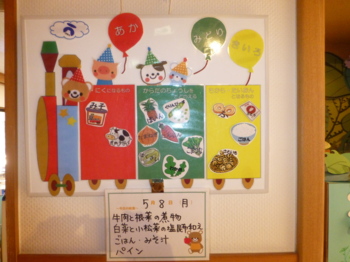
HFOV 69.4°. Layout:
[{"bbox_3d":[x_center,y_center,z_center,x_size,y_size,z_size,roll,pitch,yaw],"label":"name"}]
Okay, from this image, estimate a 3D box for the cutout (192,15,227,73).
[{"bbox_3d":[0.101,-0.252,0.746,0.106,0.169,0.008,-1,2,-1],"label":"cutout"}]

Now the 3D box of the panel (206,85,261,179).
[{"bbox_3d":[0.177,0.004,0.755,0.166,0.280,0.008,-1,2,-1],"label":"panel"}]

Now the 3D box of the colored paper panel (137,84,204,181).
[{"bbox_3d":[-0.013,0.004,0.765,0.205,0.287,0.005,0,1,-1],"label":"colored paper panel"}]

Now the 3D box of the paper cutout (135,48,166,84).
[{"bbox_3d":[-0.068,-0.192,0.745,0.091,0.113,0.008,-1,2,-1],"label":"paper cutout"}]

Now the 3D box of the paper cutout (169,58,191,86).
[{"bbox_3d":[0.016,-0.175,0.747,0.066,0.082,0.008,-1,2,-1],"label":"paper cutout"}]

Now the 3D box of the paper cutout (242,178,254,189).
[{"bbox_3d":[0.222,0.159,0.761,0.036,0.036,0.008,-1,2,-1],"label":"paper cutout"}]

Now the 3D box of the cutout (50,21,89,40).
[{"bbox_3d":[-0.308,-0.294,0.737,0.116,0.057,0.008,-1,2,-1],"label":"cutout"}]

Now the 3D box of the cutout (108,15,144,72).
[{"bbox_3d":[-0.144,-0.258,0.741,0.104,0.178,0.008,-1,2,-1],"label":"cutout"}]

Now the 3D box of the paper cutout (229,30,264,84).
[{"bbox_3d":[0.213,-0.218,0.749,0.108,0.167,0.008,-1,2,-1],"label":"paper cutout"}]

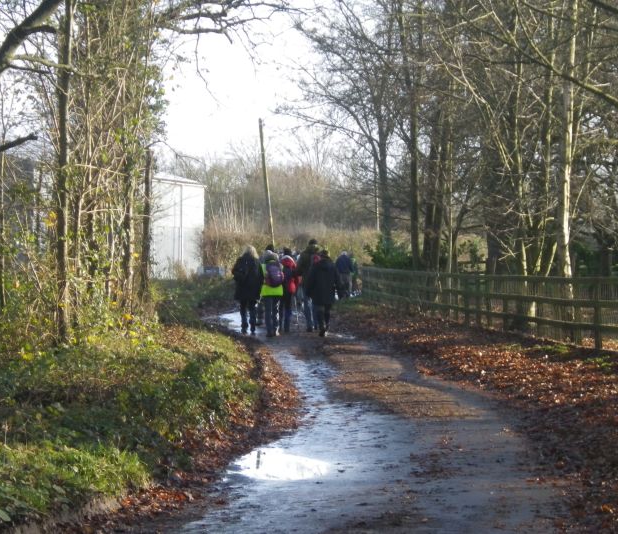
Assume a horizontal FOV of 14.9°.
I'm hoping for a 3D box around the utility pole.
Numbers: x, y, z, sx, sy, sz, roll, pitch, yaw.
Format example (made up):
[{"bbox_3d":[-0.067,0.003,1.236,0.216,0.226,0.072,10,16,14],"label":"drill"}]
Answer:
[{"bbox_3d":[-1.821,-2.802,107.000,0.220,7.800,0.220,-6,0,0],"label":"utility pole"}]

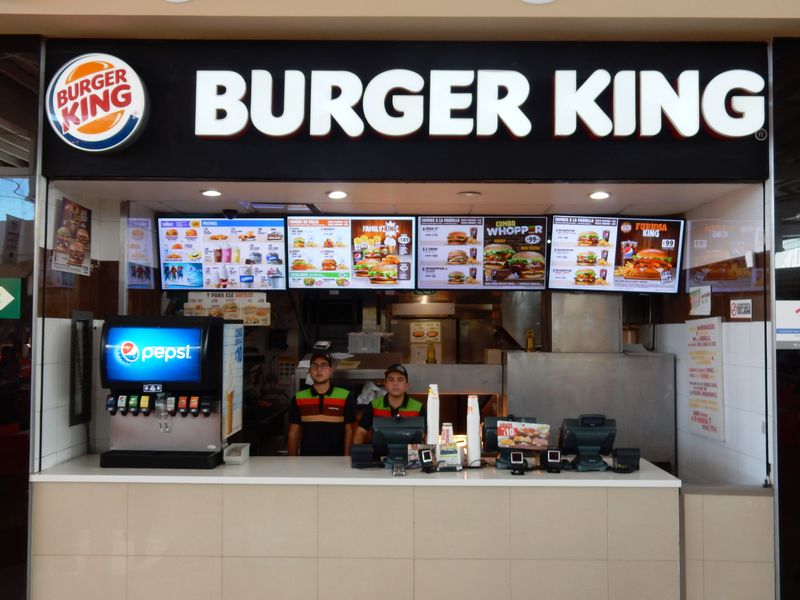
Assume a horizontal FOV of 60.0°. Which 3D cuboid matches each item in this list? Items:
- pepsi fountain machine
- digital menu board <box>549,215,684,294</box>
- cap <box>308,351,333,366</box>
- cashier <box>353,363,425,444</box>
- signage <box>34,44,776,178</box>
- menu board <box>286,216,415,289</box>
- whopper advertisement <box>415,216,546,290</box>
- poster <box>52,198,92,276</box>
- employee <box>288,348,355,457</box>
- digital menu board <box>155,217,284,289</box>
[{"bbox_3d":[-1.587,0.627,4.953,0.775,0.992,0.710,0,-2,0],"label":"pepsi fountain machine"},{"bbox_3d":[1.794,-0.378,5.781,1.105,0.632,0.060,2,7,1],"label":"digital menu board"},{"bbox_3d":[-0.617,0.461,5.412,0.175,0.125,0.260,0,-2,12],"label":"cap"},{"bbox_3d":[-0.070,1.312,5.206,0.570,1.658,0.420,0,-2,0],"label":"cashier"},{"bbox_3d":[0.032,-1.197,4.467,4.609,0.901,0.150,0,-2,0],"label":"signage"},{"bbox_3d":[-0.403,-0.399,5.874,1.105,0.632,0.060,0,8,1],"label":"menu board"},{"bbox_3d":[0.691,-0.394,5.841,1.105,0.632,0.060,0,8,1],"label":"whopper advertisement"},{"bbox_3d":[-2.259,-0.429,4.826,0.020,0.500,0.490,0,-2,0],"label":"poster"},{"bbox_3d":[-0.625,1.280,5.442,0.520,1.732,0.300,0,-2,0],"label":"employee"},{"bbox_3d":[-1.495,-0.389,5.882,1.105,0.632,0.060,0,9,2],"label":"digital menu board"}]

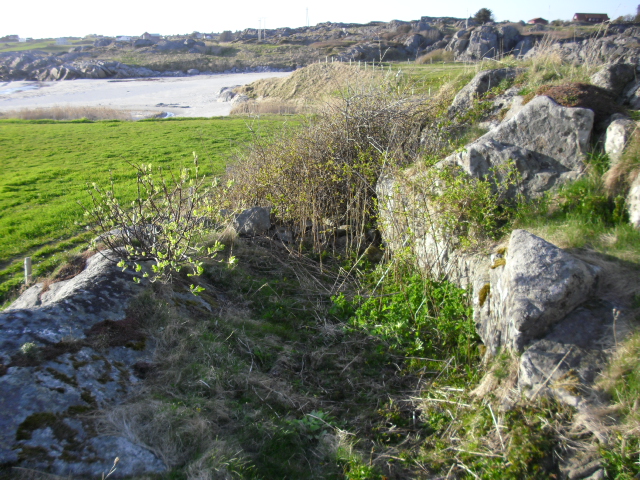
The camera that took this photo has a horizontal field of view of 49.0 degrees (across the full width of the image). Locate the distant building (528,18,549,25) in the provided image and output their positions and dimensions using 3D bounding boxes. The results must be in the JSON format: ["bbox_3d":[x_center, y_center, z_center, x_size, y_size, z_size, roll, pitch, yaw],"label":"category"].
[{"bbox_3d":[93.926,-93.630,302.178,5.863,2.879,6.743,-2,16,-6],"label":"distant building"}]

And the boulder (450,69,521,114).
[{"bbox_3d":[2.798,-2.535,11.916,1.189,0.725,1.070,4,16,13],"label":"boulder"}]

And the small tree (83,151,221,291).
[{"bbox_3d":[-1.242,-0.172,5.355,0.968,0.885,0.920,-3,16,-12],"label":"small tree"}]

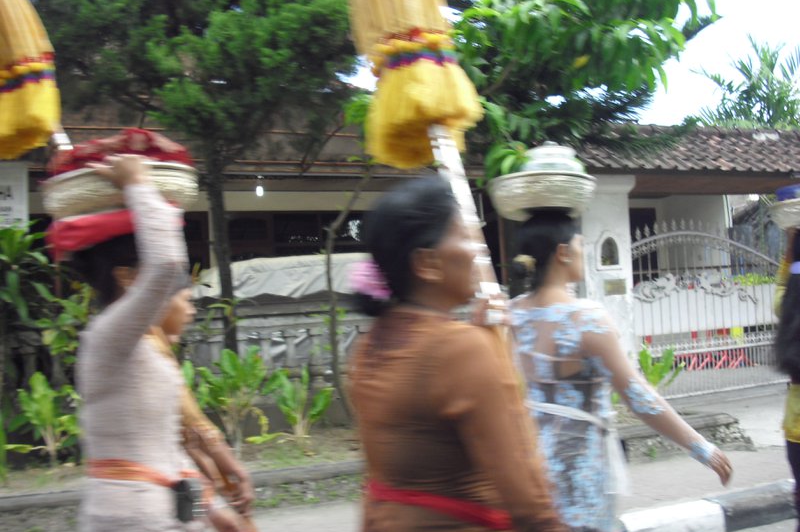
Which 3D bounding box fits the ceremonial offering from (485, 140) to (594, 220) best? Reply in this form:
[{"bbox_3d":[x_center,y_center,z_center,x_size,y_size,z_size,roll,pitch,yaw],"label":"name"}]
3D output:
[{"bbox_3d":[0.462,-0.274,2.850,0.345,0.235,0.345,-3,-2,0],"label":"ceremonial offering"}]

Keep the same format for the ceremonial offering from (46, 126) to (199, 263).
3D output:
[{"bbox_3d":[-0.735,-0.192,2.300,0.395,0.320,0.380,-3,-2,0],"label":"ceremonial offering"}]

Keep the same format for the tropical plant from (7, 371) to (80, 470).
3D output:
[{"bbox_3d":[-2.111,0.915,5.200,0.460,0.560,0.450,-2,-2,-23],"label":"tropical plant"}]

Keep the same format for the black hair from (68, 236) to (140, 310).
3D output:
[{"bbox_3d":[-0.766,0.007,2.300,0.200,0.210,0.170,-2,-2,-23],"label":"black hair"}]

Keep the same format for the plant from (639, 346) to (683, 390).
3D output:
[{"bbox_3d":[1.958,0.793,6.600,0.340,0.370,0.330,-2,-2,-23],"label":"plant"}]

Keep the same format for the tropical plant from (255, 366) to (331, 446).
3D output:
[{"bbox_3d":[-0.679,0.891,5.650,0.480,0.510,0.450,-2,-2,-23],"label":"tropical plant"}]

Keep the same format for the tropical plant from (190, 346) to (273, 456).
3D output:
[{"bbox_3d":[-1.017,0.818,5.300,0.500,0.650,0.480,-2,-2,-23],"label":"tropical plant"}]

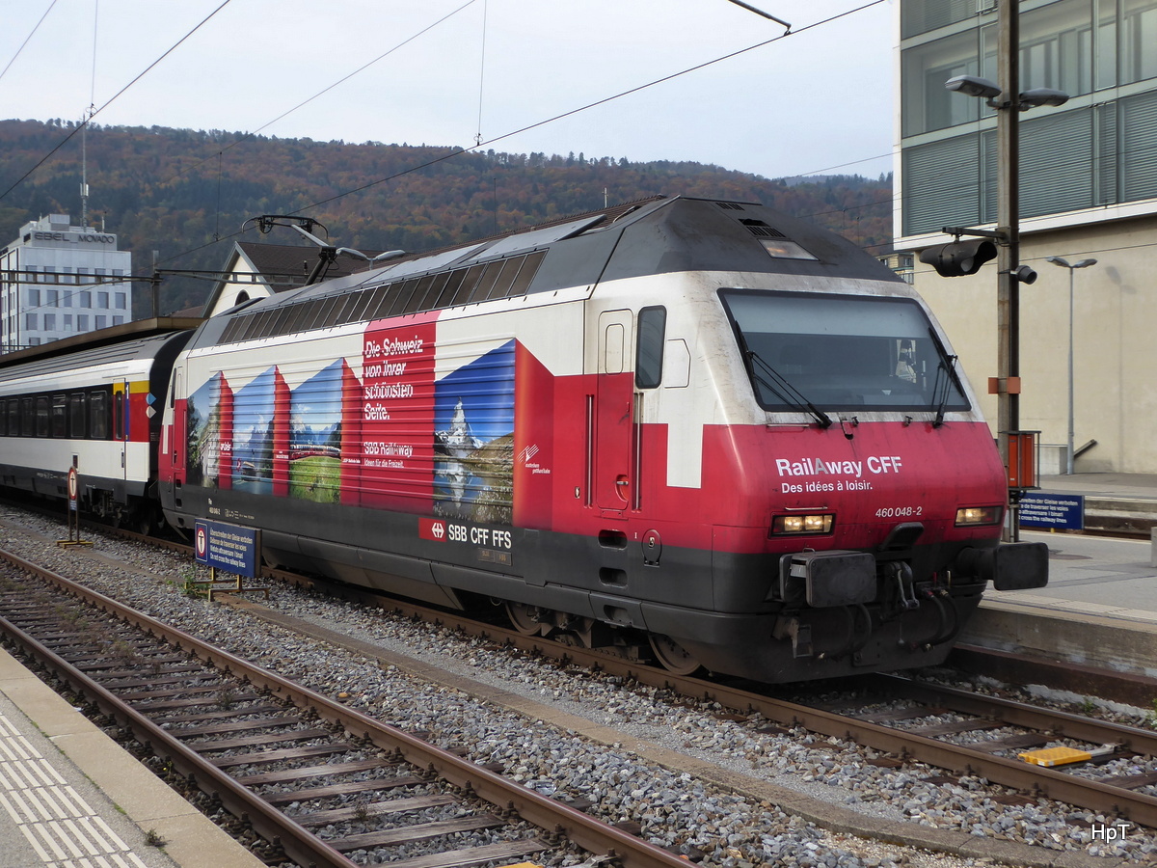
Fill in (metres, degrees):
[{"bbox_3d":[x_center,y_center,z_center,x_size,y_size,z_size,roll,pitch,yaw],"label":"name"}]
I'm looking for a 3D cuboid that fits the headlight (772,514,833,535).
[{"bbox_3d":[1.692,0.688,11.584,0.530,0.159,0.120,0,1,-29],"label":"headlight"}]

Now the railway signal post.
[{"bbox_3d":[-9.421,1.369,28.755,0.540,1.480,0.600,-1,1,-33],"label":"railway signal post"}]

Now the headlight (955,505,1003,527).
[{"bbox_3d":[3.242,0.675,12.457,0.530,0.159,0.120,0,1,-29],"label":"headlight"}]

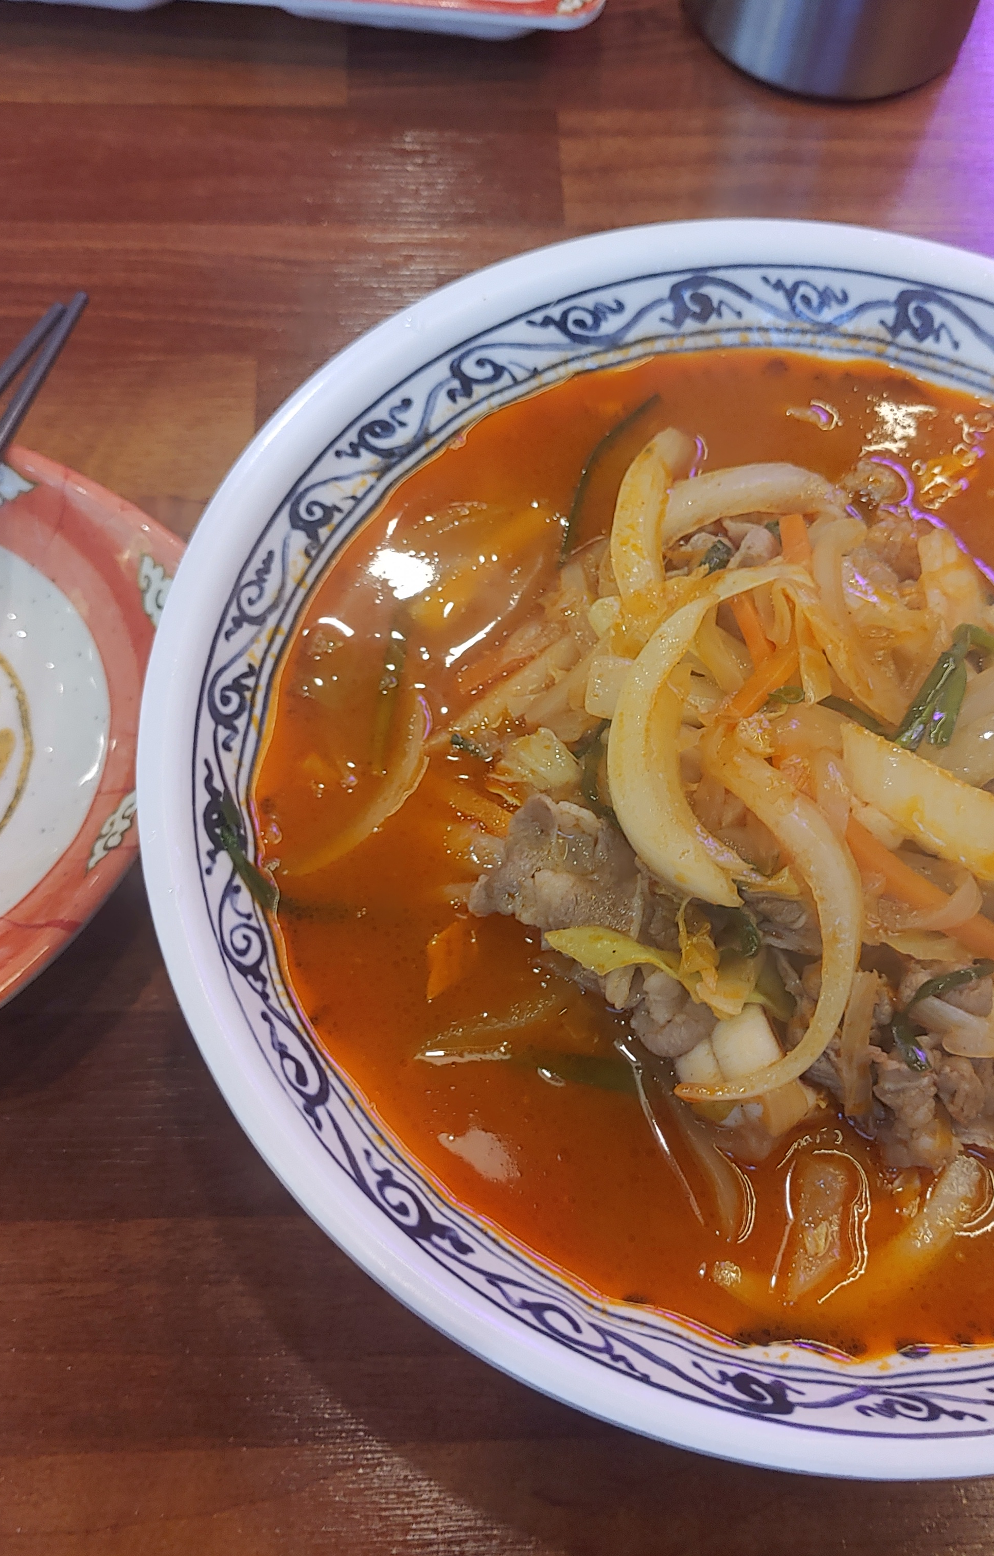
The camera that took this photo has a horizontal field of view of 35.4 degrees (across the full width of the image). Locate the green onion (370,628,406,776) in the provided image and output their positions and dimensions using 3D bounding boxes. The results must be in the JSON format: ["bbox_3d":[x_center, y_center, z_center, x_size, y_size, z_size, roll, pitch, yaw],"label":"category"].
[{"bbox_3d":[-0.022,-0.015,0.313,0.004,0.004,0.033,6,64,0],"label":"green onion"}]

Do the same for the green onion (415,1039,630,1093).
[{"bbox_3d":[0.005,0.052,0.281,0.038,0.004,0.006,6,64,0],"label":"green onion"}]

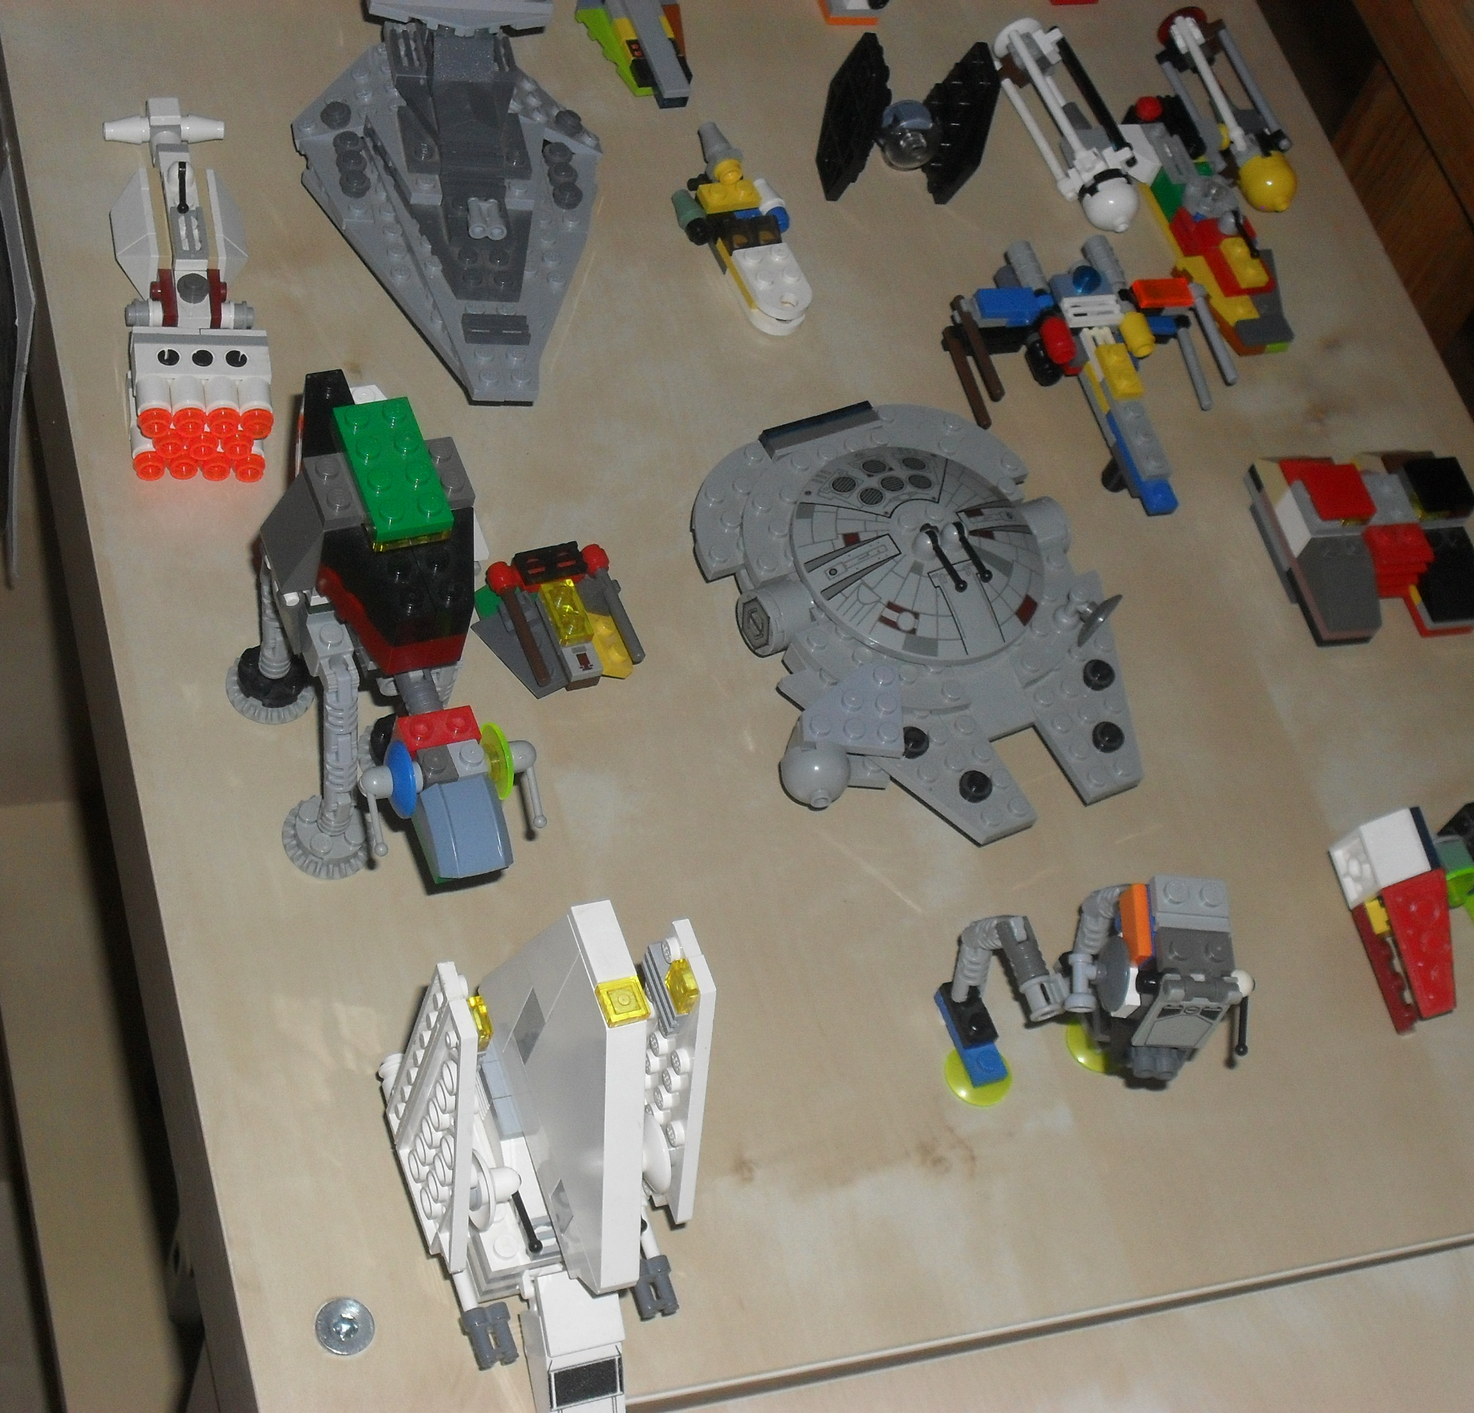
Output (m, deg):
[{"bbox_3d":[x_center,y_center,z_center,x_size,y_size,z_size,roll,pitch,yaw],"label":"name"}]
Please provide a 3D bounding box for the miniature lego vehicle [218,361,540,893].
[{"bbox_3d":[-0.073,-0.010,0.563,0.049,0.108,0.094,-12,61,-21],"label":"miniature lego vehicle"}]

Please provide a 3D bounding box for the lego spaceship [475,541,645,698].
[{"bbox_3d":[-0.043,-0.020,0.631,0.037,0.019,0.033,-12,61,-21],"label":"lego spaceship"}]

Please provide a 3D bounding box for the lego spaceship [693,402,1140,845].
[{"bbox_3d":[0.045,-0.027,0.643,0.103,0.043,0.122,-19,64,-24],"label":"lego spaceship"}]

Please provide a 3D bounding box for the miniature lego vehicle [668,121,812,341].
[{"bbox_3d":[0.001,-0.131,0.713,0.029,0.022,0.069,-13,62,-21],"label":"miniature lego vehicle"}]

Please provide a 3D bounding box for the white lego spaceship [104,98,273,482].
[{"bbox_3d":[-0.136,-0.108,0.660,0.034,0.027,0.116,-3,58,-16],"label":"white lego spaceship"}]

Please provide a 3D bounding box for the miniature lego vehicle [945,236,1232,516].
[{"bbox_3d":[0.097,-0.087,0.702,0.073,0.031,0.082,-9,60,-20],"label":"miniature lego vehicle"}]

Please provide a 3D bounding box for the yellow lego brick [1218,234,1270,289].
[{"bbox_3d":[0.140,-0.123,0.739,0.008,0.005,0.016,-14,62,-22],"label":"yellow lego brick"}]

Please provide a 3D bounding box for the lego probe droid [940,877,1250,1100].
[{"bbox_3d":[0.081,0.063,0.587,0.063,0.053,0.040,-2,58,-15],"label":"lego probe droid"}]

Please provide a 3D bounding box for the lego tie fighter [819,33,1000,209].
[{"bbox_3d":[0.046,-0.158,0.725,0.035,0.050,0.033,-1,58,-15],"label":"lego tie fighter"}]

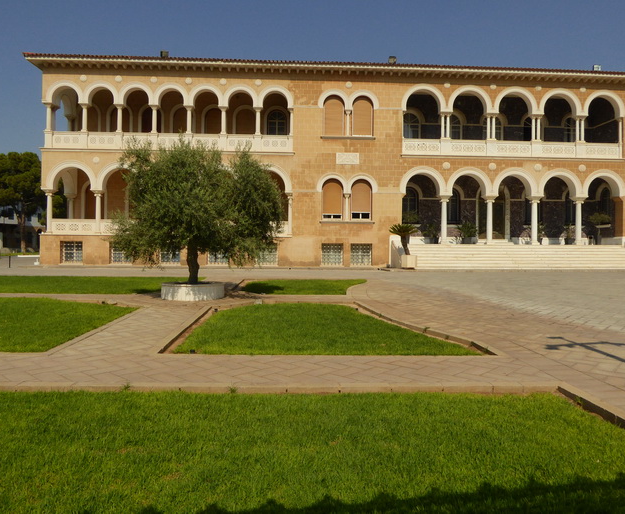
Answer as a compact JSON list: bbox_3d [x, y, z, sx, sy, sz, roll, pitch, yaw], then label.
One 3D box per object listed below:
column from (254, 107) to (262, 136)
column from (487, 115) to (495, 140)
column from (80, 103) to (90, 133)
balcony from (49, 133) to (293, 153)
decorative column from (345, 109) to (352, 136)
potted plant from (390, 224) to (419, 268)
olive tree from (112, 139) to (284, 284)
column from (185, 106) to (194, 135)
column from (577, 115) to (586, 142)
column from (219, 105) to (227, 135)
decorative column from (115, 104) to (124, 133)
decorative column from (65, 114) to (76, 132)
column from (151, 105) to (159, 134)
[{"bbox_3d":[-3.134,-7.853,27.518,0.480,1.615,0.480,0,0,-3],"label":"column"},{"bbox_3d":[11.025,-7.924,29.290,0.500,1.500,0.300,0,0,-4],"label":"column"},{"bbox_3d":[-13.219,-8.112,27.661,0.460,1.680,0.420,0,0,-4],"label":"column"},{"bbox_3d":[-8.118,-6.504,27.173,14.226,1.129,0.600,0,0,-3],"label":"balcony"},{"bbox_3d":[2.108,-7.831,27.811,0.400,1.550,0.400,0,0,-3],"label":"decorative column"},{"bbox_3d":[4.860,-0.546,25.200,1.580,2.400,1.500,0,0,-3],"label":"potted plant"},{"bbox_3d":[-3.264,-1.360,13.600,4.700,4.100,4.500,0,0,-4],"label":"olive tree"},{"bbox_3d":[-7.063,-7.867,27.298,0.480,1.608,0.480,0,0,-3],"label":"column"},{"bbox_3d":[16.807,-8.010,29.677,0.520,1.620,0.320,0,0,-4],"label":"column"},{"bbox_3d":[-5.106,-7.862,27.407,0.480,1.608,0.480,0,0,-3],"label":"column"},{"bbox_3d":[-11.292,-8.115,27.790,0.460,1.650,0.420,0,0,-4],"label":"decorative column"},{"bbox_3d":[-15.107,-8.188,29.688,0.460,1.520,0.420,0,0,-4],"label":"decorative column"},{"bbox_3d":[-9.021,-7.870,27.188,0.480,1.613,0.480,0,0,-3],"label":"column"}]

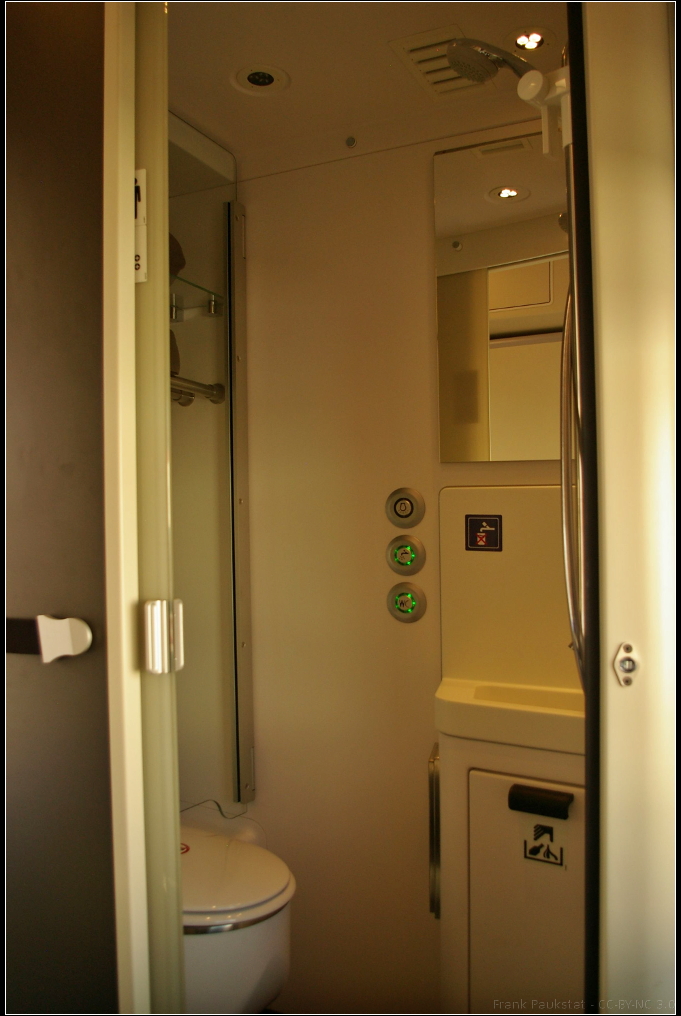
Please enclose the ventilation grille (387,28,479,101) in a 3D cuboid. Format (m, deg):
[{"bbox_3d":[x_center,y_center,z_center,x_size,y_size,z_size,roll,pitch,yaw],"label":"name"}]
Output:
[{"bbox_3d":[0.196,-0.837,1.444,0.127,0.020,0.235,-1,0,27],"label":"ventilation grille"}]

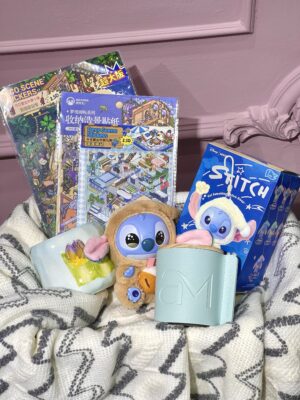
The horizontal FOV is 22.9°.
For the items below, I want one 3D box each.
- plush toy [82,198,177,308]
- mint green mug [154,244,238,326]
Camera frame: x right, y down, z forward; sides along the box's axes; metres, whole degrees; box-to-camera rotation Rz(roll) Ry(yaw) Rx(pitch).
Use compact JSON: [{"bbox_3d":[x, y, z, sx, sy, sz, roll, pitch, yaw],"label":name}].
[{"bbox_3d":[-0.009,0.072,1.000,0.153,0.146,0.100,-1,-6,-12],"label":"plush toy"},{"bbox_3d":[0.059,0.109,0.941,0.103,0.099,0.084,5,-8,-7],"label":"mint green mug"}]

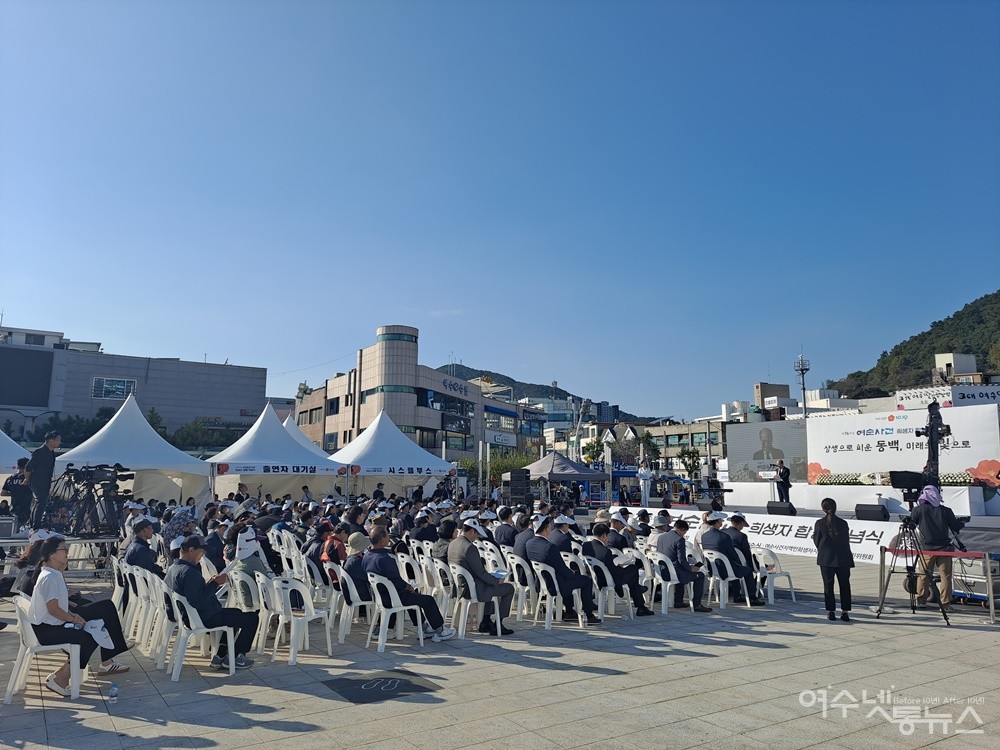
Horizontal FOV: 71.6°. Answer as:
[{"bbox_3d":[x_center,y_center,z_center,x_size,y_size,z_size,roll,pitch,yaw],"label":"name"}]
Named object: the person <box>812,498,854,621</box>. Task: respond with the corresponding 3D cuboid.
[{"bbox_3d":[4.583,2.522,9.552,0.500,1.630,0.320,-3,-9,23],"label":"person"}]

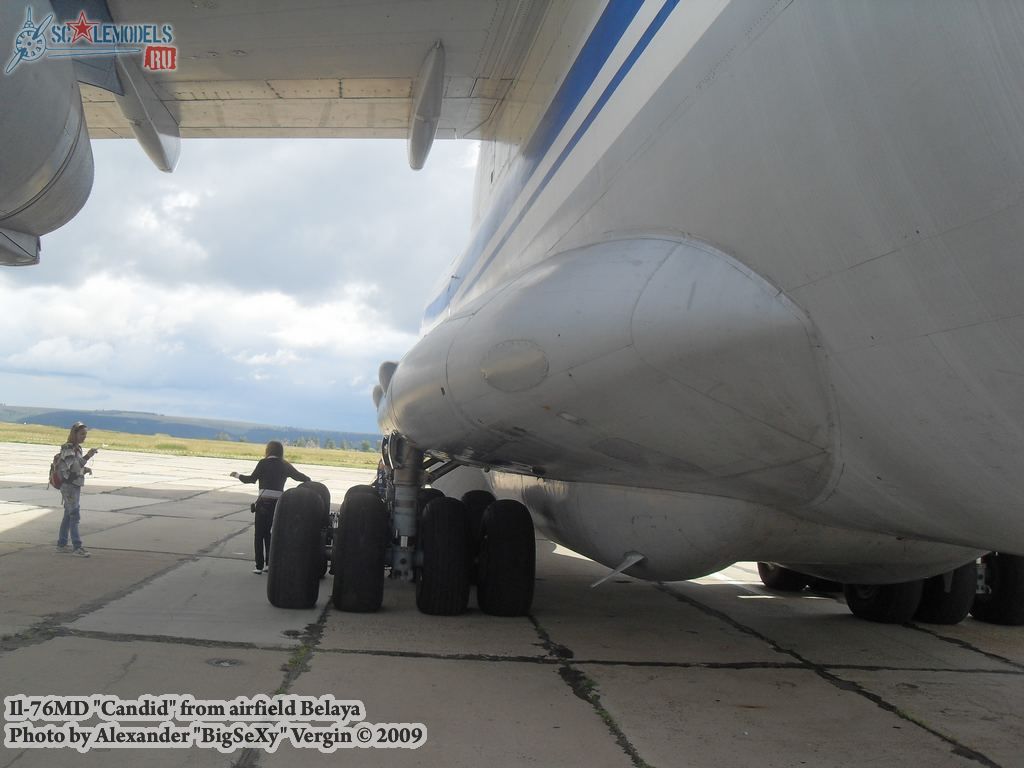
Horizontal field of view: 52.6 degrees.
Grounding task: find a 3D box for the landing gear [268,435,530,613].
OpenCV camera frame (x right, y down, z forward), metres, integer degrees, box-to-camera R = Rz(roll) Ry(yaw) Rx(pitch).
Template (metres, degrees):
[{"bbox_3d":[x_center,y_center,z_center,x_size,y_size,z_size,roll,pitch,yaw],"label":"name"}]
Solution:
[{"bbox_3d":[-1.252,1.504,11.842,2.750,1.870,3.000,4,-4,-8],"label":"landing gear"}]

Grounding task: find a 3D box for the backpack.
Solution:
[{"bbox_3d":[-6.108,1.168,13.900,0.210,0.490,0.310,5,-4,-18],"label":"backpack"}]

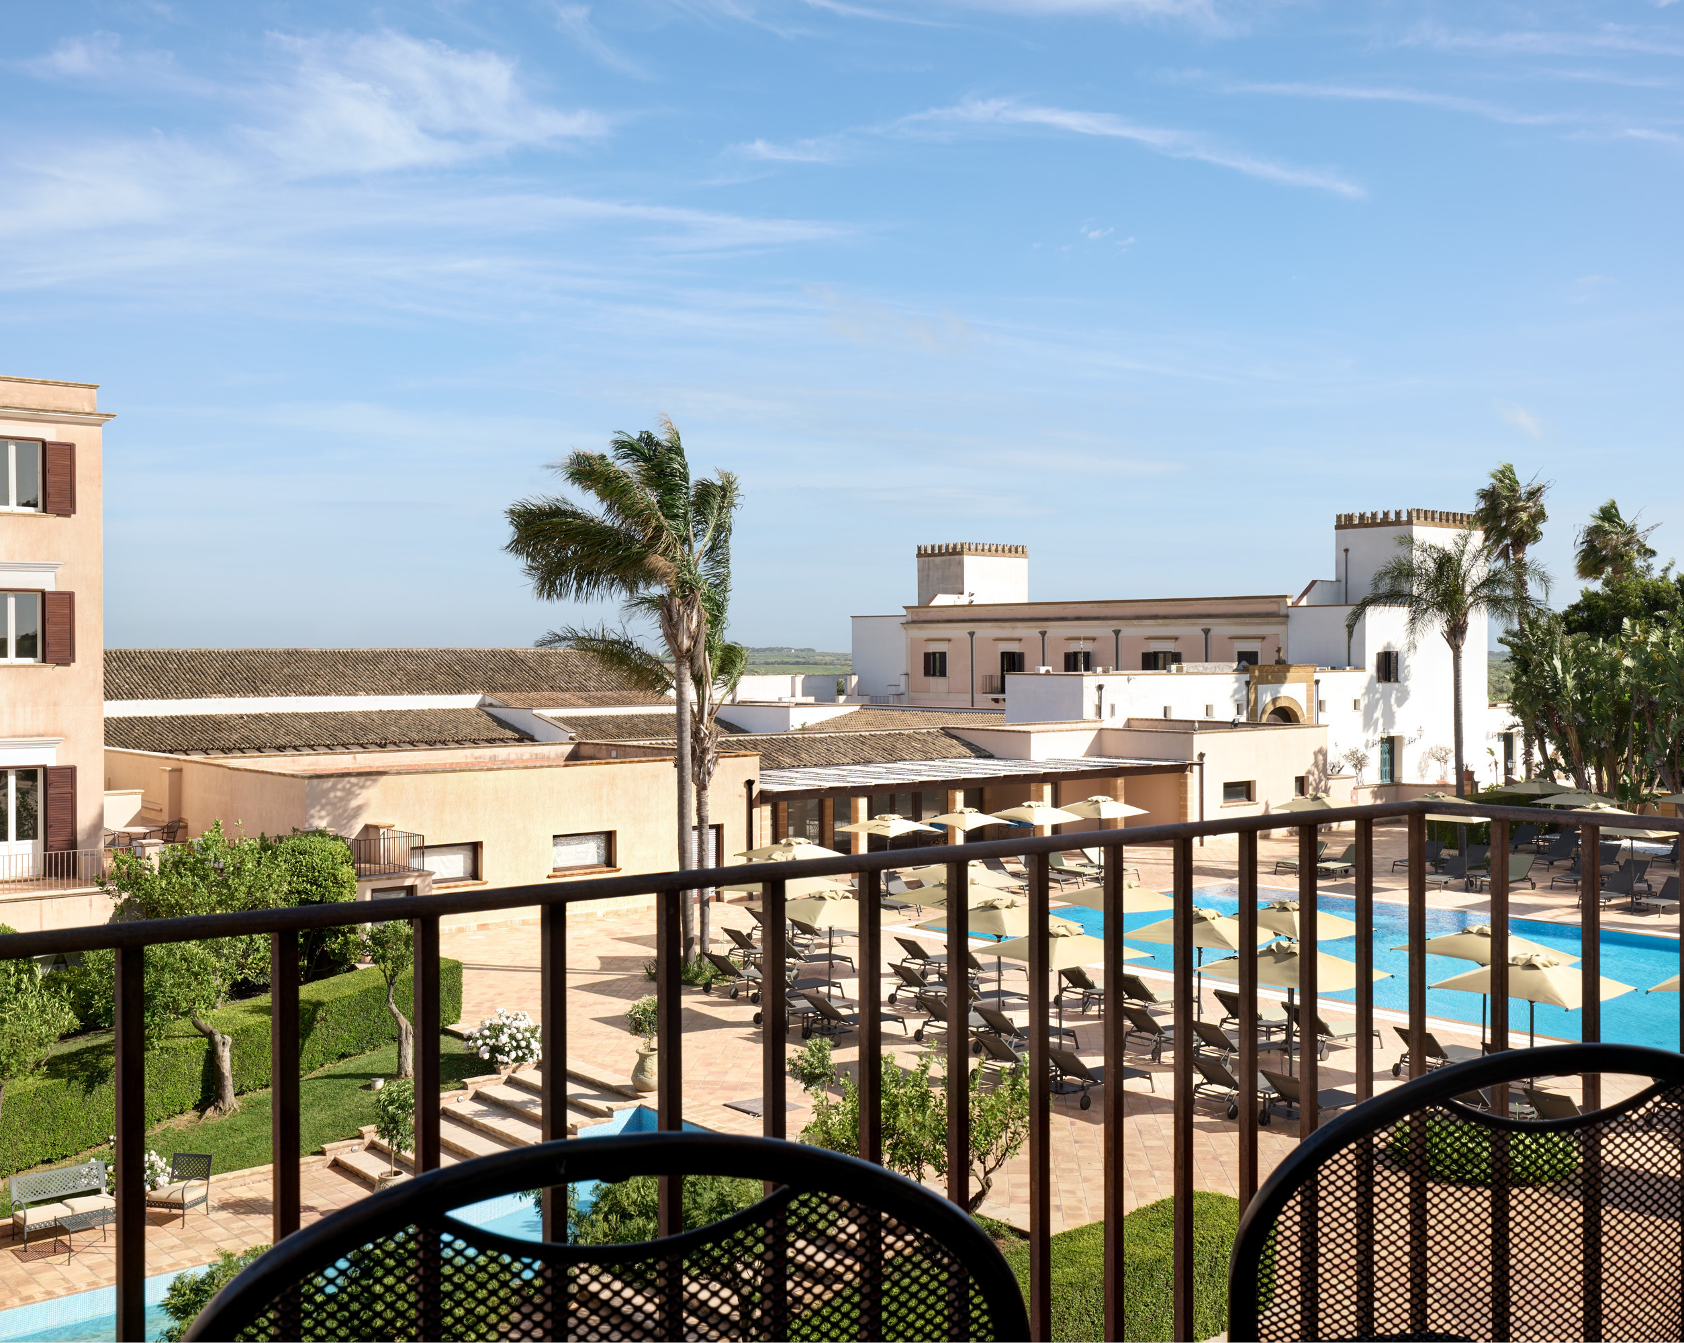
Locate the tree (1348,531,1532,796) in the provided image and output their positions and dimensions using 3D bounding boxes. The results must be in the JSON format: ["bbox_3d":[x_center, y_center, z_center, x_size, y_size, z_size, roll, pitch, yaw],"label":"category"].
[{"bbox_3d":[19.601,0.795,58.300,6.200,10.700,5.900,0,0,0],"label":"tree"}]

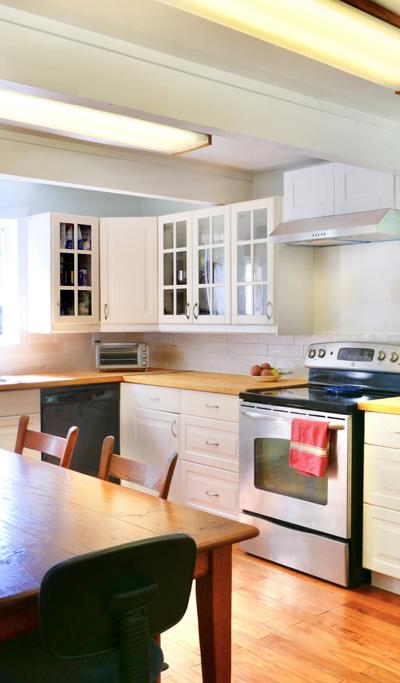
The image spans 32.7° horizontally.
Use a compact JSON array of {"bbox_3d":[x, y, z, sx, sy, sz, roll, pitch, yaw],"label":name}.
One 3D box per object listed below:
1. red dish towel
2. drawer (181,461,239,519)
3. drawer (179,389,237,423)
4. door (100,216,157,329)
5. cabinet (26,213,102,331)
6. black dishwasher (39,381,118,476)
[{"bbox_3d":[0.558,0.543,3.515,0.055,0.278,0.240,-2,3,-42],"label":"red dish towel"},{"bbox_3d":[0.280,0.919,4.426,0.540,0.298,0.607,-2,3,-42],"label":"drawer"},{"bbox_3d":[0.215,0.405,4.389,0.400,0.147,0.578,-2,2,-42],"label":"drawer"},{"bbox_3d":[-0.509,-0.506,4.915,0.420,0.768,0.025,0,2,2],"label":"door"},{"bbox_3d":[-1.004,-0.487,5.044,0.406,0.843,0.345,-2,3,-42],"label":"cabinet"},{"bbox_3d":[-1.000,0.713,4.910,0.618,0.838,0.593,-2,3,-42],"label":"black dishwasher"}]

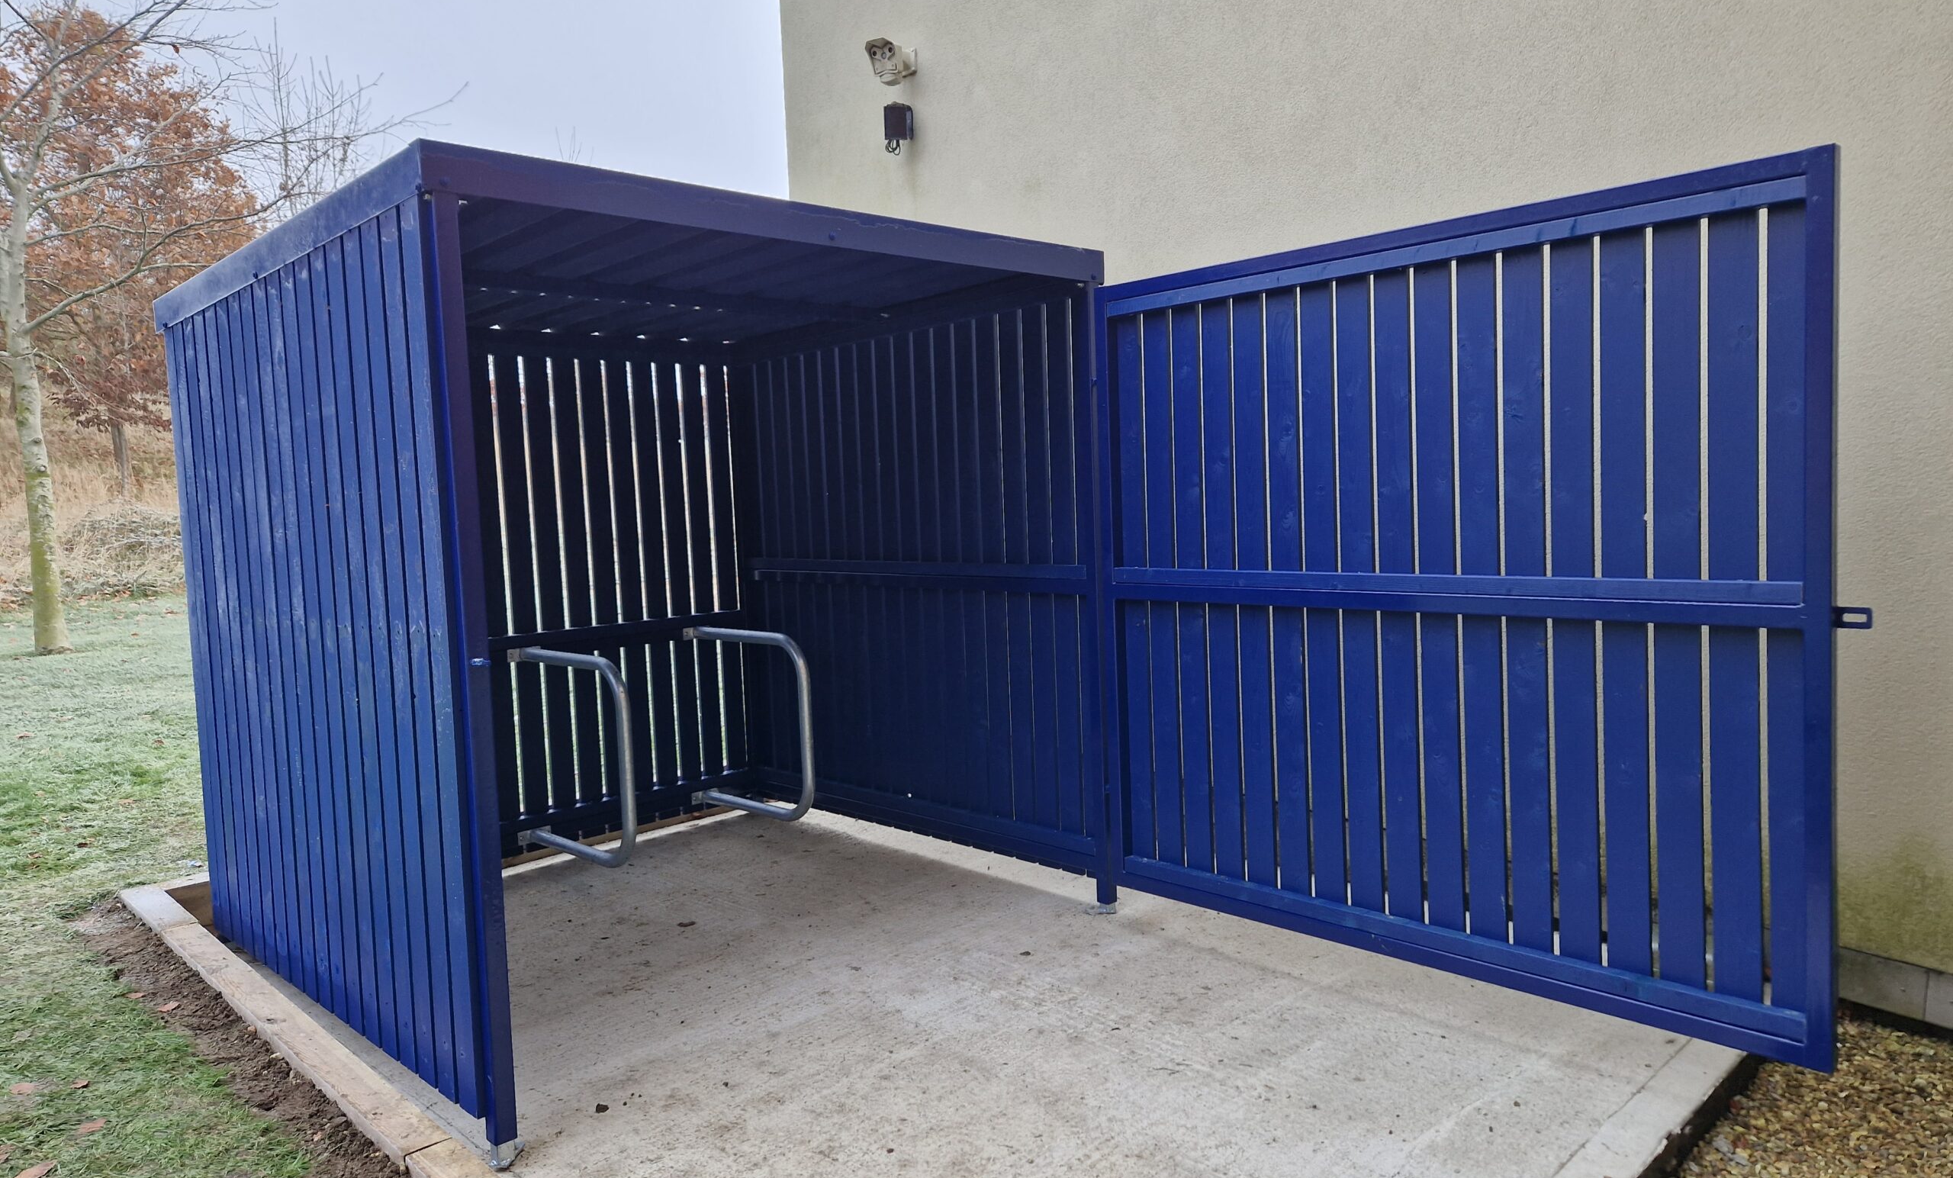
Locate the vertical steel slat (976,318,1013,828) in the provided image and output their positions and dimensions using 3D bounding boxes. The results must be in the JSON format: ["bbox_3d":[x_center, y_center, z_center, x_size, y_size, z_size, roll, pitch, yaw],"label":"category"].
[{"bbox_3d":[0.069,-0.057,4.503,0.020,1.853,0.095,-6,5,-45],"label":"vertical steel slat"}]

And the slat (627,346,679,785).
[{"bbox_3d":[-1.318,-0.036,5.325,0.095,1.868,0.020,-6,5,-45],"label":"slat"}]

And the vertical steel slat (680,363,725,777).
[{"bbox_3d":[-1.157,-0.054,5.485,0.095,1.868,0.020,-6,5,-45],"label":"vertical steel slat"}]

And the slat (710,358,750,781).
[{"bbox_3d":[-1.075,-0.063,5.566,0.095,1.868,0.020,-6,5,-45],"label":"slat"}]

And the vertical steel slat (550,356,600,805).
[{"bbox_3d":[-1.560,-0.010,5.085,0.095,1.868,0.020,-6,5,-45],"label":"vertical steel slat"}]

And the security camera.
[{"bbox_3d":[-0.369,-2.257,5.557,0.145,0.150,0.205,-1,4,19],"label":"security camera"}]

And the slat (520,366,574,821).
[{"bbox_3d":[-1.641,-0.002,5.004,0.095,1.868,0.020,-6,5,-45],"label":"slat"}]

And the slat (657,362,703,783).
[{"bbox_3d":[-1.238,-0.045,5.404,0.095,1.868,0.020,-6,5,-45],"label":"slat"}]

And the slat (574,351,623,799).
[{"bbox_3d":[-1.479,-0.019,5.165,0.095,1.868,0.020,-6,5,-45],"label":"slat"}]

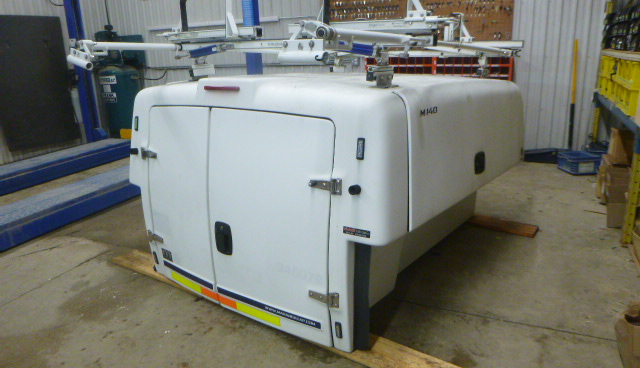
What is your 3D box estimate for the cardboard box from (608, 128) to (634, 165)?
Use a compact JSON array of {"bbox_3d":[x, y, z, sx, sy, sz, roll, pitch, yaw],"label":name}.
[{"bbox_3d":[2.429,-0.296,3.583,0.270,0.250,0.280,5,15,26],"label":"cardboard box"}]

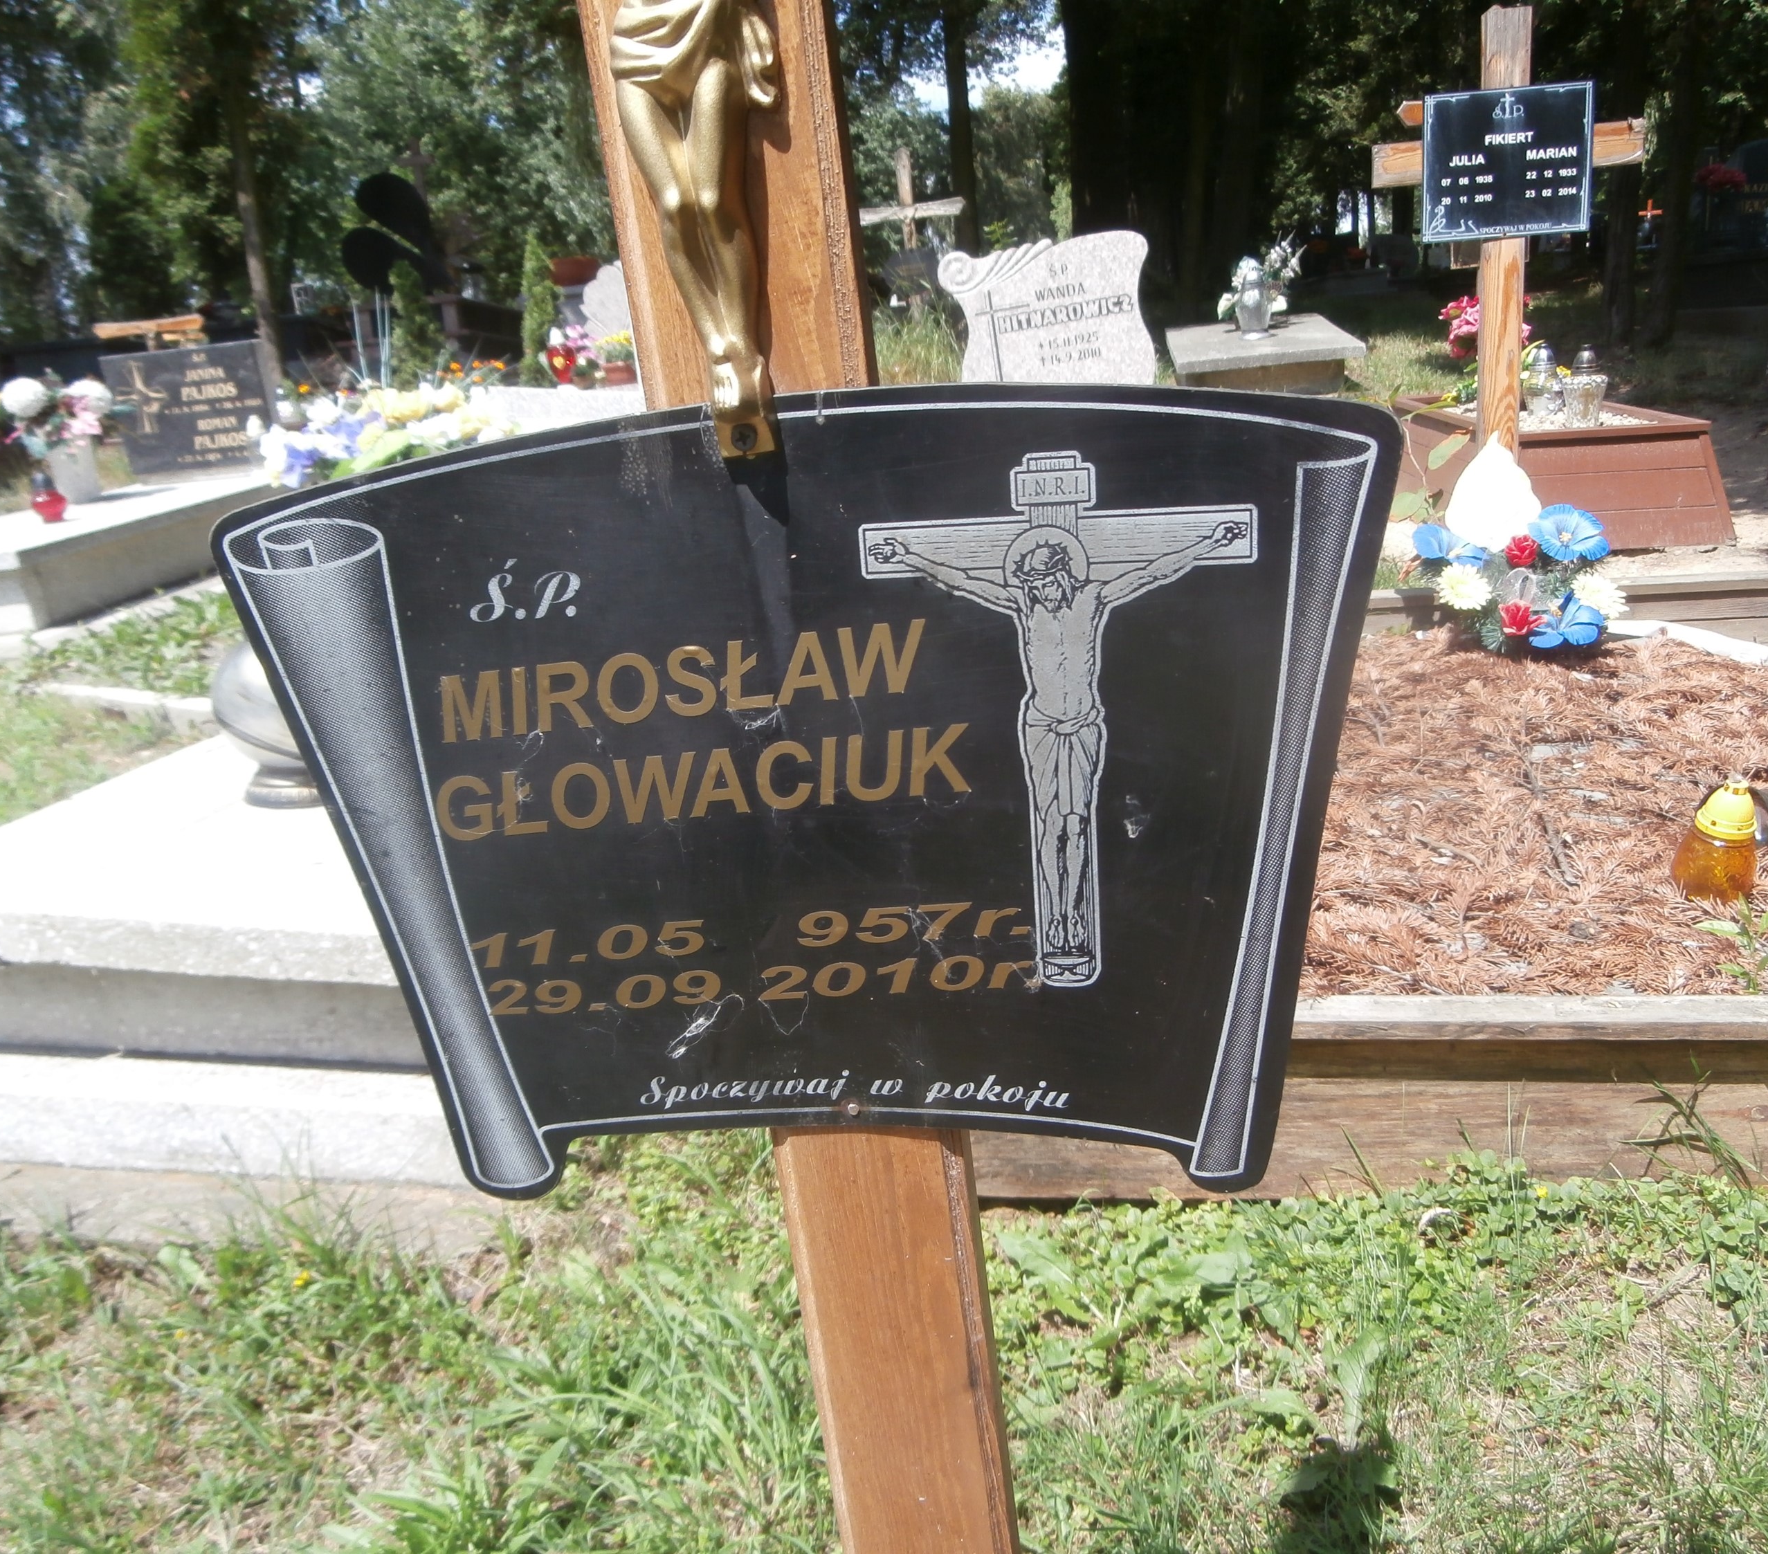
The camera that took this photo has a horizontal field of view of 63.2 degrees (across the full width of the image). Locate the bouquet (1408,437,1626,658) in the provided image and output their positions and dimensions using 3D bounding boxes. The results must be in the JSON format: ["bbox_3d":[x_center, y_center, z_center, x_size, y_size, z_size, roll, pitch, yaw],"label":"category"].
[{"bbox_3d":[1.270,-0.465,2.900,0.420,0.400,0.280,-2,18,16],"label":"bouquet"}]

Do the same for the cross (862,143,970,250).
[{"bbox_3d":[0.186,-2.860,8.300,0.650,1.400,0.100,-5,18,9],"label":"cross"}]

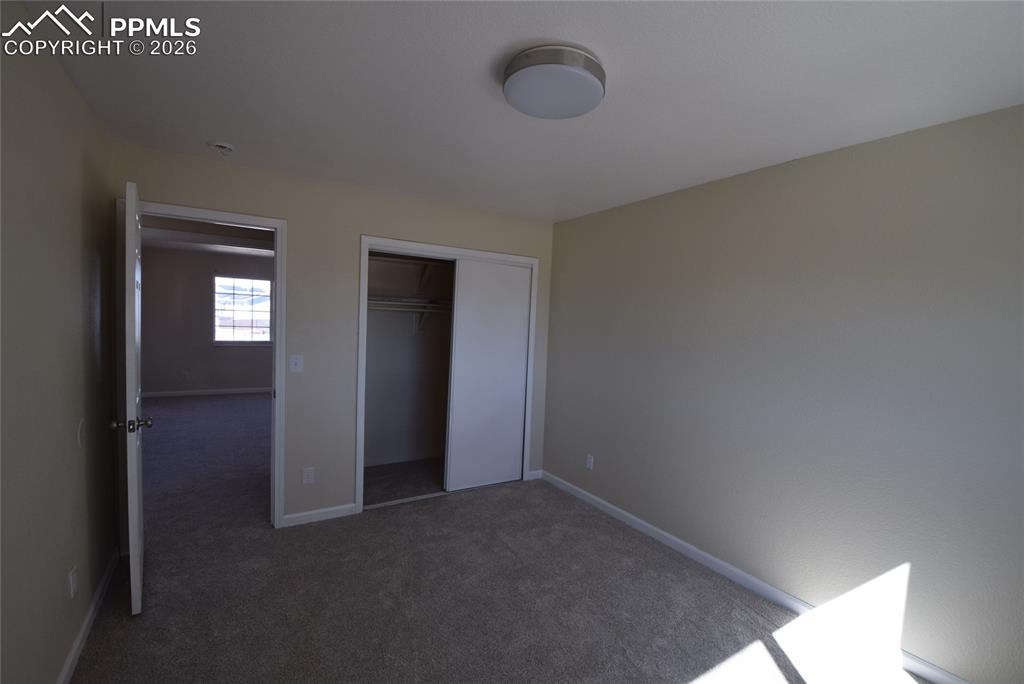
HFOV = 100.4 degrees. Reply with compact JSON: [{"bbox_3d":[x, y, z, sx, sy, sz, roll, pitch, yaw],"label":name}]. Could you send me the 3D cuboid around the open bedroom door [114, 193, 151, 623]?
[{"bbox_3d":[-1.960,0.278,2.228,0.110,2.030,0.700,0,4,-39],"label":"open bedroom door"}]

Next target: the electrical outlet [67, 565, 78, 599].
[{"bbox_3d":[-1.809,0.989,1.761,0.010,0.115,0.072,0,4,-34],"label":"electrical outlet"}]

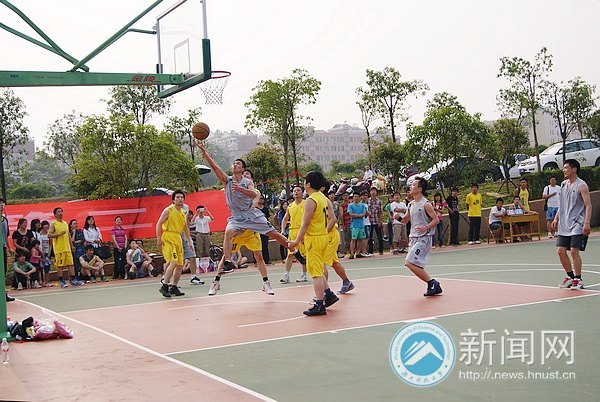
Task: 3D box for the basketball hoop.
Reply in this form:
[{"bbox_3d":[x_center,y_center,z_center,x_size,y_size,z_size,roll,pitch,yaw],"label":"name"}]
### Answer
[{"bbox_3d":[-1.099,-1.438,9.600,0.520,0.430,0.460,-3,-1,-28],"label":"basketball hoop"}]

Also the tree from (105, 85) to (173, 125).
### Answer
[{"bbox_3d":[-5.483,-1.714,25.500,2.400,4.500,2.400,-4,-1,0],"label":"tree"}]

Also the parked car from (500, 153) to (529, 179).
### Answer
[{"bbox_3d":[12.255,-1.883,41.000,1.800,1.470,4.500,-4,-1,30],"label":"parked car"}]

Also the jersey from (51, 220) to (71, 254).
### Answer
[{"bbox_3d":[-5.239,0.791,16.500,0.450,0.720,0.300,-3,-1,-30],"label":"jersey"}]

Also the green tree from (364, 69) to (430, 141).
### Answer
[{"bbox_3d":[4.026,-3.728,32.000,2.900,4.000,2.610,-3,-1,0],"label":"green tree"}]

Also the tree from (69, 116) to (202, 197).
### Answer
[{"bbox_3d":[-4.803,-1.059,21.800,3.400,2.800,3.100,-4,-1,0],"label":"tree"}]

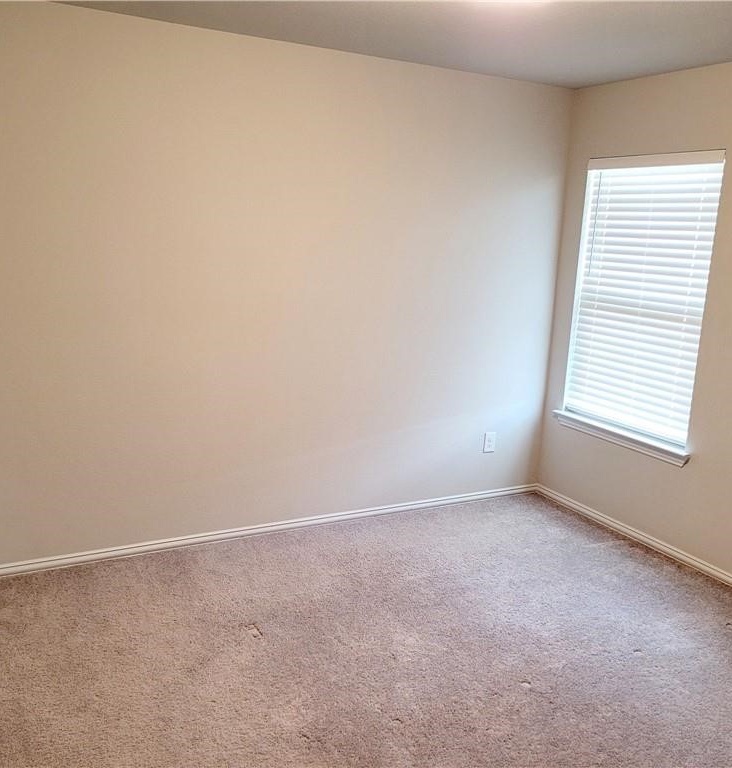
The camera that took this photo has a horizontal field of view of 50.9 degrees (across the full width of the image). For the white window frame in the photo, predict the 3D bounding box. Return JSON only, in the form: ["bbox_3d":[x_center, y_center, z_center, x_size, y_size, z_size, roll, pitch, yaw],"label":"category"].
[{"bbox_3d":[1.448,-0.434,4.145,0.110,1.551,0.960,-4,13,-28],"label":"white window frame"}]

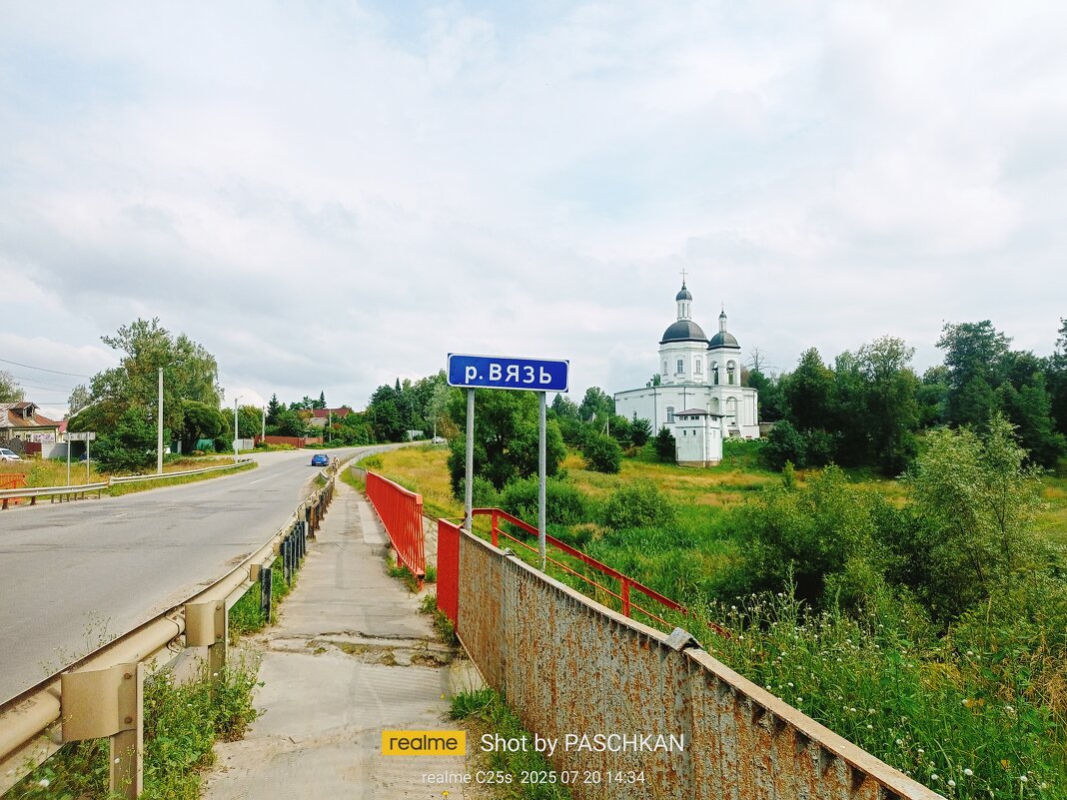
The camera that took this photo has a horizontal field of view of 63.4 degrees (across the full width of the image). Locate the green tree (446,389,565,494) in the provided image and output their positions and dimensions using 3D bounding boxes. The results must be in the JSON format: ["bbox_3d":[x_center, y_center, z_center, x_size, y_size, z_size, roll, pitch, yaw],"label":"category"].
[{"bbox_3d":[-2.160,3.270,68.000,9.450,8.740,8.970,0,-3,0],"label":"green tree"}]

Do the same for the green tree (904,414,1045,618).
[{"bbox_3d":[10.732,2.844,21.000,3.348,4.907,3.348,0,-3,0],"label":"green tree"}]

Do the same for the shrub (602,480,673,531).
[{"bbox_3d":[4.641,4.619,38.000,3.157,2.155,2.999,0,-3,0],"label":"shrub"}]

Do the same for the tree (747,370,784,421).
[{"bbox_3d":[39.830,0.170,148.000,6.170,10.620,6.170,0,-3,0],"label":"tree"}]

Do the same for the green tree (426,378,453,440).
[{"bbox_3d":[-19.909,2.001,182.000,5.313,13.007,5.845,0,-3,0],"label":"green tree"}]

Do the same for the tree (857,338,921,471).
[{"bbox_3d":[41.151,0.579,100.000,6.962,15.655,6.962,0,-3,0],"label":"tree"}]

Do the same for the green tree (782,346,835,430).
[{"bbox_3d":[35.905,-0.392,113.000,6.598,12.562,6.598,0,-3,0],"label":"green tree"}]

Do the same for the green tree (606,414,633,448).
[{"bbox_3d":[12.668,4.741,128.000,3.737,5.227,3.737,0,-3,0],"label":"green tree"}]

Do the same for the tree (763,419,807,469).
[{"bbox_3d":[30.690,5.470,105.000,5.350,6.080,5.080,0,-3,0],"label":"tree"}]

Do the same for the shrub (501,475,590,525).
[{"bbox_3d":[0.506,4.465,38.000,3.840,2.198,3.456,0,-3,0],"label":"shrub"}]

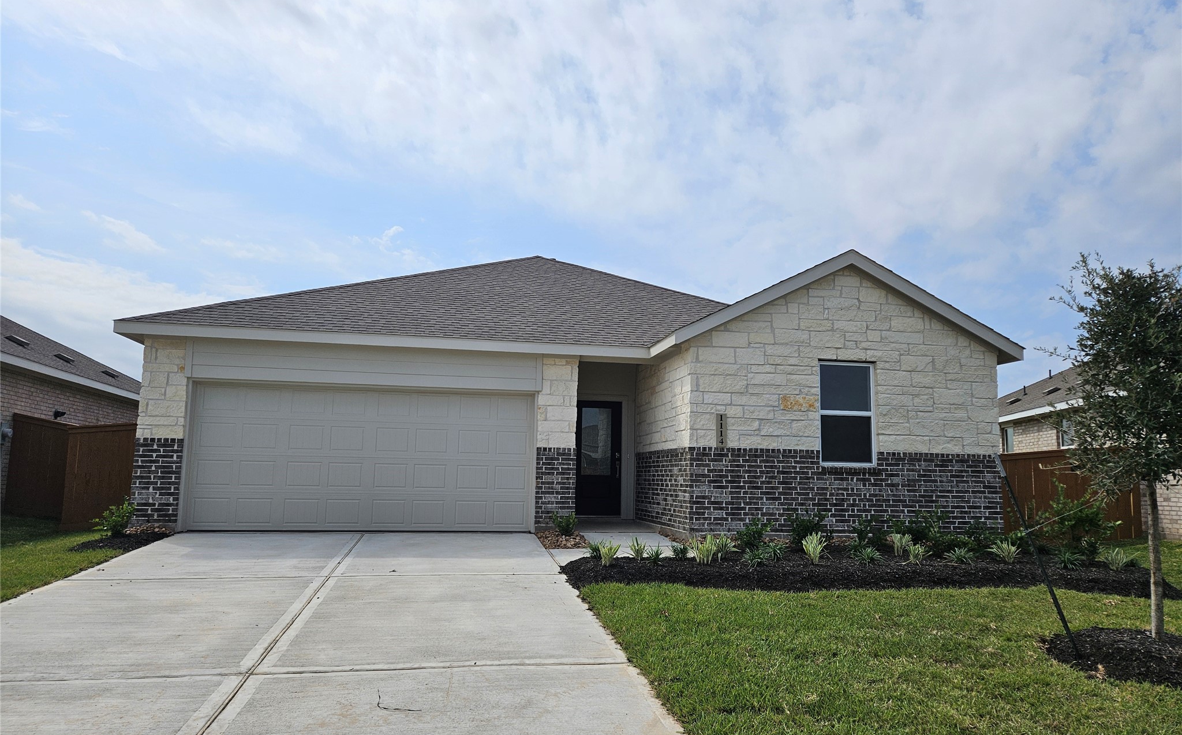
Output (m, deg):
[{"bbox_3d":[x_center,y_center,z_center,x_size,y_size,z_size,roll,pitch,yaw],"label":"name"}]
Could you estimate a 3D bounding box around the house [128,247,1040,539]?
[{"bbox_3d":[-1.332,0.293,18.119,12.930,5.930,15.500,2,-8,-11],"label":"house"}]

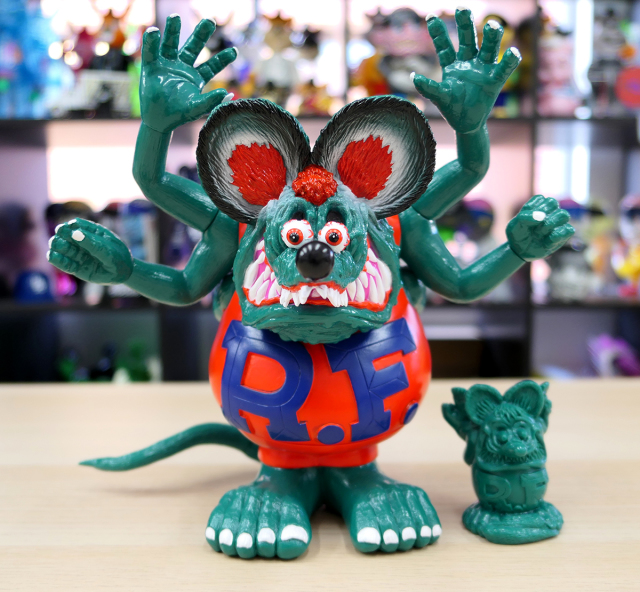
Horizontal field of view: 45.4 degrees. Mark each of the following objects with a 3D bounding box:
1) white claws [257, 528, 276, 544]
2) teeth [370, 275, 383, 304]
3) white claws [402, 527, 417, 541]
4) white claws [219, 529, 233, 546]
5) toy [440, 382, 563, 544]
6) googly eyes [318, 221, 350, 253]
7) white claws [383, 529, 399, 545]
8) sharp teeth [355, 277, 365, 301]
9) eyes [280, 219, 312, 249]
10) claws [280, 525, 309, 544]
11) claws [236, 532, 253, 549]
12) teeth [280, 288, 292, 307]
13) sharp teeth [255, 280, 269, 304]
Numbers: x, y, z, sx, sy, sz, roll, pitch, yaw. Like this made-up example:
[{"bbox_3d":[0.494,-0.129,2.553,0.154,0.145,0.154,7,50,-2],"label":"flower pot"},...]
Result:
[{"bbox_3d":[-0.027,0.123,0.391,0.009,0.008,0.006,1,6,10],"label":"white claws"},{"bbox_3d":[0.029,-0.003,0.395,0.006,0.015,0.006,-3,6,-30],"label":"teeth"},{"bbox_3d":[0.047,0.124,0.399,0.007,0.006,0.005,-2,6,-22],"label":"white claws"},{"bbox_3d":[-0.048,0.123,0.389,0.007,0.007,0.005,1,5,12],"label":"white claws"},{"bbox_3d":[0.100,0.088,0.418,0.062,0.081,0.042,0,6,4],"label":"toy"},{"bbox_3d":[0.007,-0.029,0.368,0.015,0.016,0.013,0,6,-2],"label":"googly eyes"},{"bbox_3d":[0.037,0.125,0.397,0.007,0.007,0.005,-2,6,-20],"label":"white claws"},{"bbox_3d":[0.020,-0.003,0.388,0.005,0.012,0.005,-2,5,-22],"label":"sharp teeth"},{"bbox_3d":[-0.012,-0.031,0.384,0.016,0.015,0.011,0,5,5],"label":"eyes"},{"bbox_3d":[-0.013,0.121,0.388,0.014,0.008,0.006,1,6,8],"label":"claws"},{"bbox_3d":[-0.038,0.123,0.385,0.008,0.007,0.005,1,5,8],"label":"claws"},{"bbox_3d":[-0.017,0.001,0.381,0.006,0.009,0.005,1,5,12],"label":"teeth"},{"bbox_3d":[-0.029,-0.002,0.374,0.005,0.011,0.004,20,6,19],"label":"sharp teeth"}]

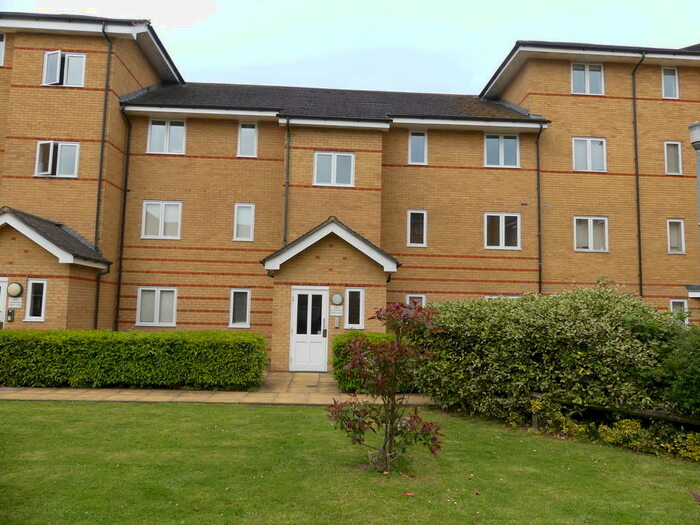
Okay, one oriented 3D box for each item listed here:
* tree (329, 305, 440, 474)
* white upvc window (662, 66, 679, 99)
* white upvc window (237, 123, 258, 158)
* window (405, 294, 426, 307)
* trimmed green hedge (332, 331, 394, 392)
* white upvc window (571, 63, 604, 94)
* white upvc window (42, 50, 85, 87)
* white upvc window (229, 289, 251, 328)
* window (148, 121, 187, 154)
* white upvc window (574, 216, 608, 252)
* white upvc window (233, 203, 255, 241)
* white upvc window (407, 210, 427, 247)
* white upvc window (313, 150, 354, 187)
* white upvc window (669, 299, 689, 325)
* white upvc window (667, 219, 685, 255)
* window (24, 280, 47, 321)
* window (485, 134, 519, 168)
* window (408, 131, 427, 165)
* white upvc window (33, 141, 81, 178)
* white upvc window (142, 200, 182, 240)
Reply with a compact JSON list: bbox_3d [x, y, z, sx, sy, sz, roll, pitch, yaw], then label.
[{"bbox_3d":[0.330,1.177,4.837,1.100,1.630,1.000,2,-6,-3],"label":"tree"},{"bbox_3d":[10.770,-6.037,16.988,0.555,1.103,0.100,2,-5,-3],"label":"white upvc window"},{"bbox_3d":[-3.188,-3.822,15.770,0.570,1.091,0.100,2,-5,-3],"label":"white upvc window"},{"bbox_3d":[2.038,1.546,15.589,0.610,1.140,0.100,2,-6,-3],"label":"window"},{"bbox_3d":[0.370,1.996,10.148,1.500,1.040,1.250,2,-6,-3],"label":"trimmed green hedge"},{"bbox_3d":[7.865,-6.065,16.723,1.130,1.090,0.100,2,-6,-3],"label":"white upvc window"},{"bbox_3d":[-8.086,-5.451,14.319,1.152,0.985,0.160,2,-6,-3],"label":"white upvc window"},{"bbox_3d":[-3.326,1.384,15.306,0.588,1.164,0.100,2,-5,-3],"label":"white upvc window"},{"bbox_3d":[-5.649,-3.861,15.633,1.130,1.100,0.100,2,-6,-3],"label":"window"},{"bbox_3d":[7.751,-0.892,16.192,1.129,1.131,0.100,2,-6,-3],"label":"white upvc window"},{"bbox_3d":[-3.249,-1.244,15.541,0.594,1.169,0.100,2,-5,-3],"label":"white upvc window"},{"bbox_3d":[2.113,-1.052,15.851,0.626,1.142,0.100,2,-6,-3],"label":"white upvc window"},{"bbox_3d":[-0.445,-2.683,14.548,1.153,0.997,0.100,2,-5,-3],"label":"white upvc window"},{"bbox_3d":[10.507,1.779,16.140,0.590,1.130,0.100,2,-6,-3],"label":"white upvc window"},{"bbox_3d":[10.571,-0.828,16.393,0.590,1.130,0.100,2,-6,-3],"label":"white upvc window"},{"bbox_3d":[-7.532,0.908,12.162,0.490,1.020,0.100,2,-6,-3],"label":"window"},{"bbox_3d":[4.944,-3.635,16.414,1.152,1.109,0.100,2,-5,-3],"label":"window"},{"bbox_3d":[2.189,-3.643,16.118,0.620,1.120,0.100,2,-6,-3],"label":"window"},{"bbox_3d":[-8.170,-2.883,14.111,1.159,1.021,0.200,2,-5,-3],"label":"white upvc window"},{"bbox_3d":[-5.733,-1.298,15.390,1.152,1.167,0.100,2,-5,-3],"label":"white upvc window"}]

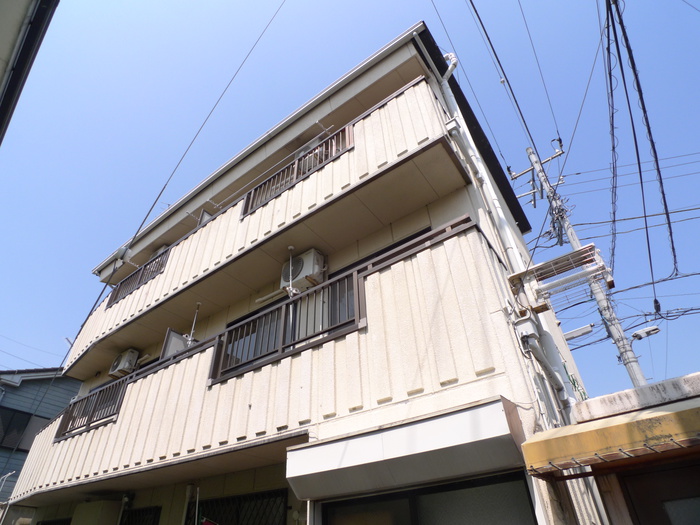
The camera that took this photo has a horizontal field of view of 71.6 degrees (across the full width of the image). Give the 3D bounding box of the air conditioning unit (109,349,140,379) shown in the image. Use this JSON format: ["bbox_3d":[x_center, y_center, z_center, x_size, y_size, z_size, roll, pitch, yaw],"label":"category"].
[{"bbox_3d":[-4.331,1.926,9.300,0.580,0.470,0.270,-27,-48,25],"label":"air conditioning unit"}]

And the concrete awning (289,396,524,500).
[{"bbox_3d":[0.362,1.490,3.780,1.860,0.430,0.320,-23,-46,21],"label":"concrete awning"}]

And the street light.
[{"bbox_3d":[5.428,1.302,8.900,0.520,0.160,0.180,-27,-48,25],"label":"street light"}]

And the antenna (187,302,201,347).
[{"bbox_3d":[-2.384,0.944,7.427,0.140,0.802,0.140,-27,-48,25],"label":"antenna"}]

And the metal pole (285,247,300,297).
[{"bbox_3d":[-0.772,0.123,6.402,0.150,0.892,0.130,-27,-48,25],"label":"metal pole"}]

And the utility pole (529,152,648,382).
[{"bbox_3d":[4.950,0.709,9.550,0.280,10.212,0.280,-27,-48,25],"label":"utility pole"}]

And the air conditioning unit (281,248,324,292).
[{"bbox_3d":[-0.690,0.155,7.000,0.640,0.510,0.270,-26,-48,24],"label":"air conditioning unit"}]

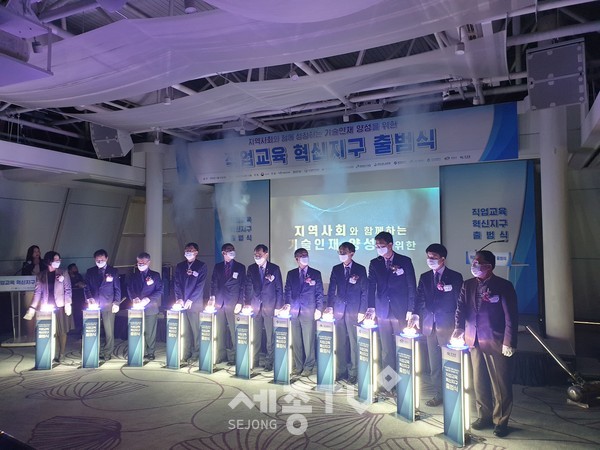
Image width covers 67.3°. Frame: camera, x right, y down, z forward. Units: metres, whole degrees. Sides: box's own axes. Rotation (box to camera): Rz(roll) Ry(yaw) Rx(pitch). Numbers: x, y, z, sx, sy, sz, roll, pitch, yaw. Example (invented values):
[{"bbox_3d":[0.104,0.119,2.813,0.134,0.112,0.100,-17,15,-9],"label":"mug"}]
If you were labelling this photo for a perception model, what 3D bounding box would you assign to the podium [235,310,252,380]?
[{"bbox_3d":[-0.695,1.557,5.876,0.230,0.840,0.200,-2,-3,25],"label":"podium"}]

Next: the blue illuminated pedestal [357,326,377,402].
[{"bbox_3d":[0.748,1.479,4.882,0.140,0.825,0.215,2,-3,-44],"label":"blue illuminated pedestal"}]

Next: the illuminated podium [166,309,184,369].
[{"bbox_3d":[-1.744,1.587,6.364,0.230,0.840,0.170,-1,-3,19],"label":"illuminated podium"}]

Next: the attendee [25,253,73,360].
[{"bbox_3d":[-3.741,1.210,6.740,0.640,1.630,0.450,0,-2,-9],"label":"attendee"}]

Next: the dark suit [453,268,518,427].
[{"bbox_3d":[1.711,1.149,4.152,0.380,1.420,0.520,2,-4,-44],"label":"dark suit"}]

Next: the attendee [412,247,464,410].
[{"bbox_3d":[1.485,1.058,4.876,0.490,1.713,0.370,-2,-3,37],"label":"attendee"}]

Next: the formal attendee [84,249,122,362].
[{"bbox_3d":[-2.967,1.194,6.841,0.540,1.660,0.450,0,-2,-12],"label":"formal attendee"}]

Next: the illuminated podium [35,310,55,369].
[{"bbox_3d":[-3.567,1.617,6.348,0.220,0.800,0.130,0,-3,0],"label":"illuminated podium"}]

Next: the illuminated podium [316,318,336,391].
[{"bbox_3d":[0.336,1.497,5.282,0.215,0.825,0.140,-2,-3,33],"label":"illuminated podium"}]

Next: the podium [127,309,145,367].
[{"bbox_3d":[-2.320,1.606,6.488,0.220,0.820,0.165,-1,-3,7],"label":"podium"}]

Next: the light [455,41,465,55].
[{"bbox_3d":[1.754,-1.934,4.945,0.100,0.120,0.100,0,-3,0],"label":"light"}]

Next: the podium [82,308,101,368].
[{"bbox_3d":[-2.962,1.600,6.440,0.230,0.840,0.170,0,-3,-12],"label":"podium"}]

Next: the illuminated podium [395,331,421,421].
[{"bbox_3d":[1.079,1.459,4.412,0.140,0.825,0.215,2,-3,-40],"label":"illuminated podium"}]

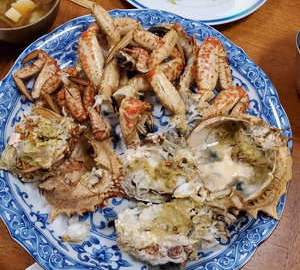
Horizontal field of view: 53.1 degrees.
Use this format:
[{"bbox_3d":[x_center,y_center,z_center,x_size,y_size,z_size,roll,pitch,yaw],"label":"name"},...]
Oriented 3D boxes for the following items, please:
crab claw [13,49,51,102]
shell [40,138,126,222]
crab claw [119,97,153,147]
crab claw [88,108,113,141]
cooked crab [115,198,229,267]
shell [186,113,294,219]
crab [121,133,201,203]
[{"bbox_3d":[-0.131,-0.066,0.333,0.034,0.030,0.058,9,70,-2],"label":"crab claw"},{"bbox_3d":[-0.066,0.042,0.296,0.069,0.050,0.077,44,73,10],"label":"shell"},{"bbox_3d":[-0.016,-0.014,0.329,0.037,0.030,0.055,2,71,-4],"label":"crab claw"},{"bbox_3d":[-0.053,-0.011,0.325,0.021,0.022,0.037,-18,73,-11],"label":"crab claw"},{"bbox_3d":[0.021,0.093,0.289,0.108,0.044,0.058,-8,72,-8],"label":"cooked crab"},{"bbox_3d":[0.091,0.031,0.312,0.088,0.050,0.103,-40,78,-16],"label":"shell"},{"bbox_3d":[0.010,0.034,0.309,0.079,0.044,0.066,-13,72,-9],"label":"crab"}]

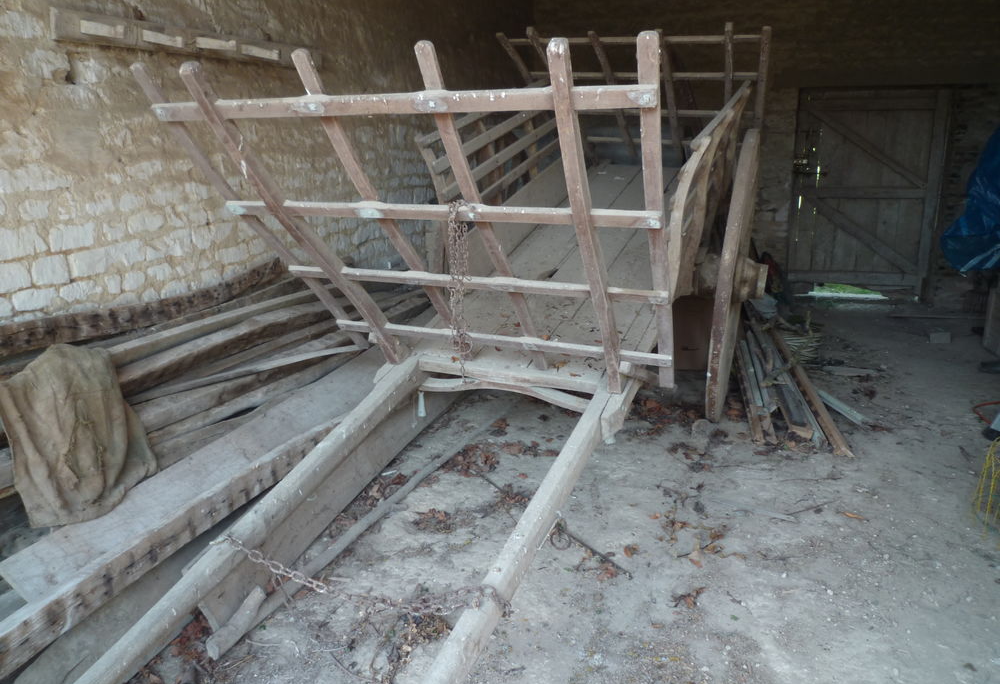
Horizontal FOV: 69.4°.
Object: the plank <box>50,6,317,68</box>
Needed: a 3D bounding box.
[{"bbox_3d":[-1.294,-1.341,3.271,0.040,0.108,1.573,5,18,22],"label":"plank"}]

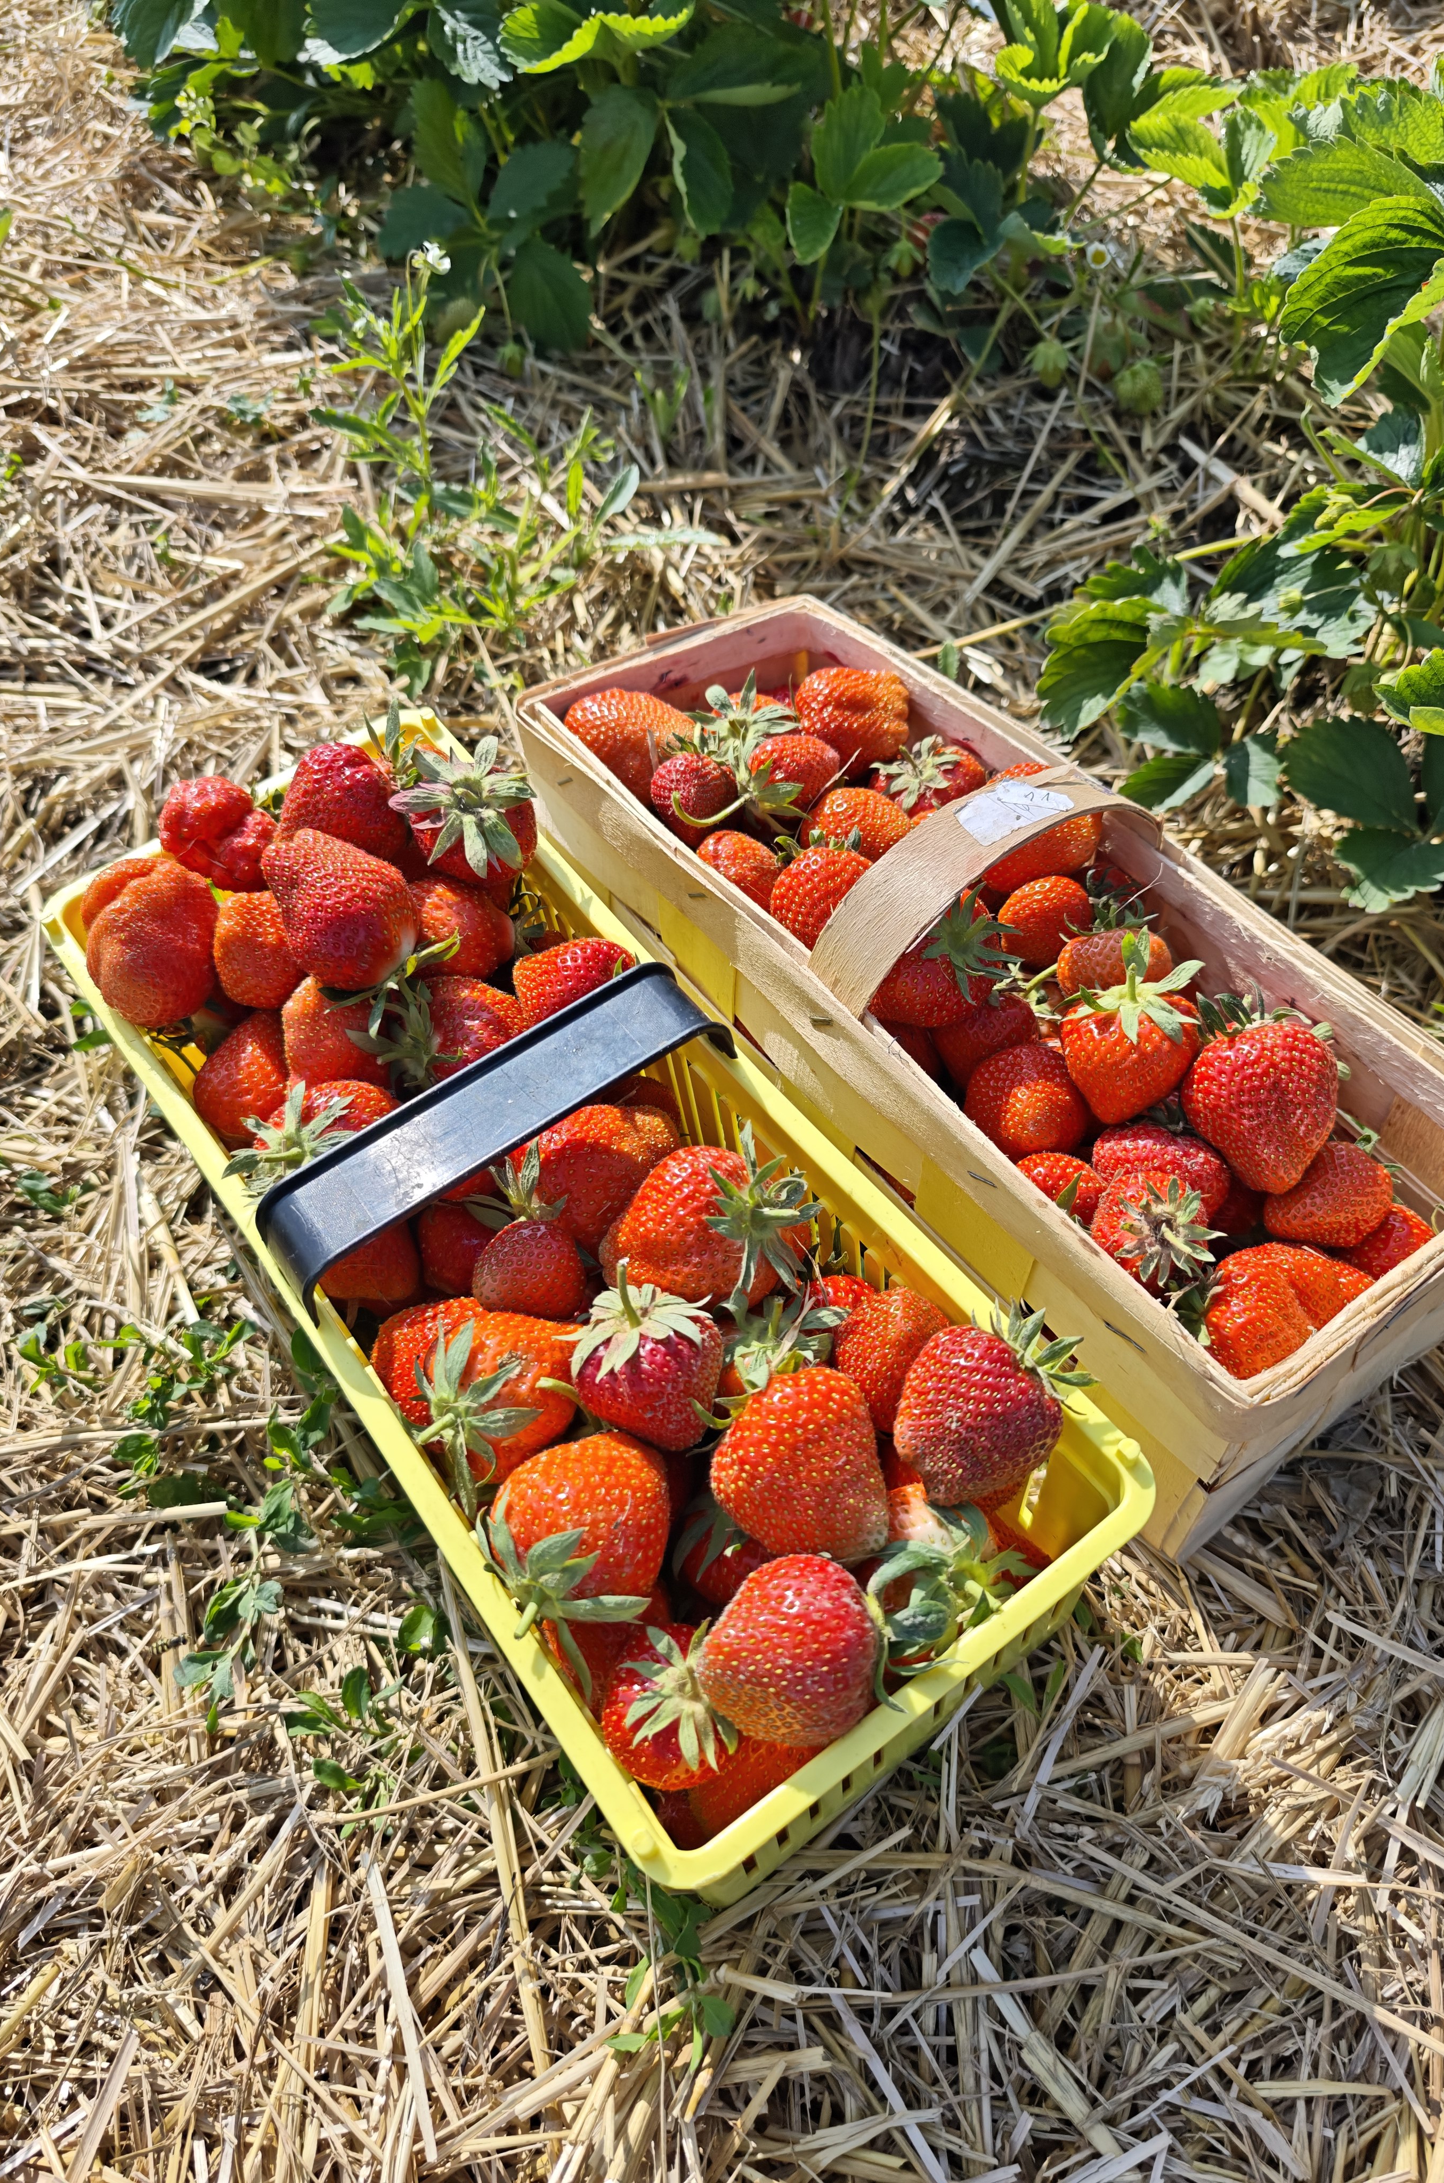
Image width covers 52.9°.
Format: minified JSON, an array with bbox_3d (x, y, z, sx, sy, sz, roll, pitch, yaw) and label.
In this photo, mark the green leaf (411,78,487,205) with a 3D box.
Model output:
[{"bbox_3d":[-0.159,-0.554,0.848,0.050,0.075,0.020,-20,18,-14],"label":"green leaf"}]

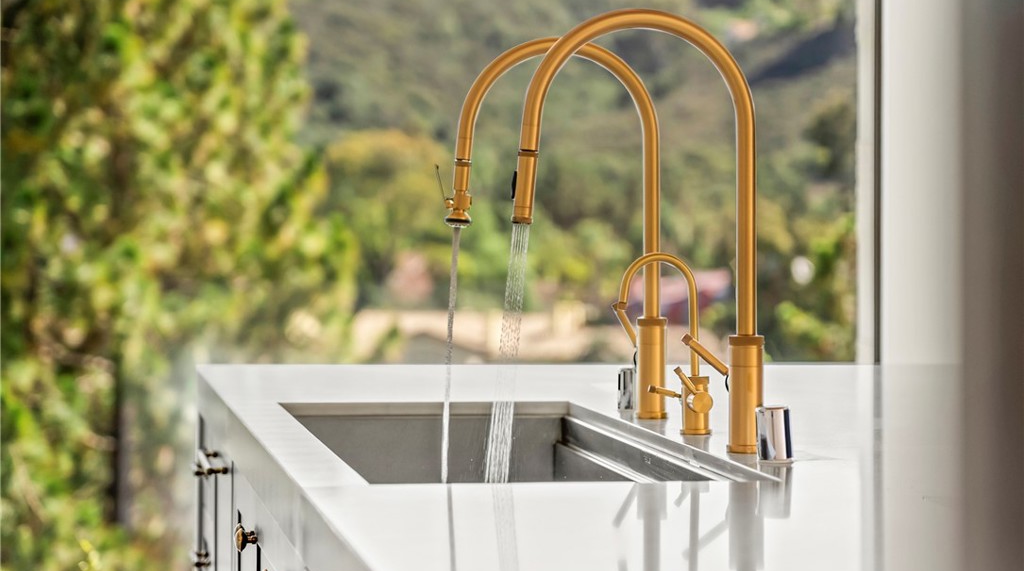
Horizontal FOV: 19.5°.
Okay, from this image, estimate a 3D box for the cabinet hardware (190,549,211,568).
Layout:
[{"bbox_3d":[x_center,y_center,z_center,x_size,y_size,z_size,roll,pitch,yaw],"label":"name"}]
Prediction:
[{"bbox_3d":[-0.591,0.523,5.686,0.031,0.014,0.190,0,1,-8],"label":"cabinet hardware"}]

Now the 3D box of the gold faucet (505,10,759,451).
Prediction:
[{"bbox_3d":[0.163,-0.072,3.885,0.339,0.575,0.056,0,1,-8],"label":"gold faucet"}]

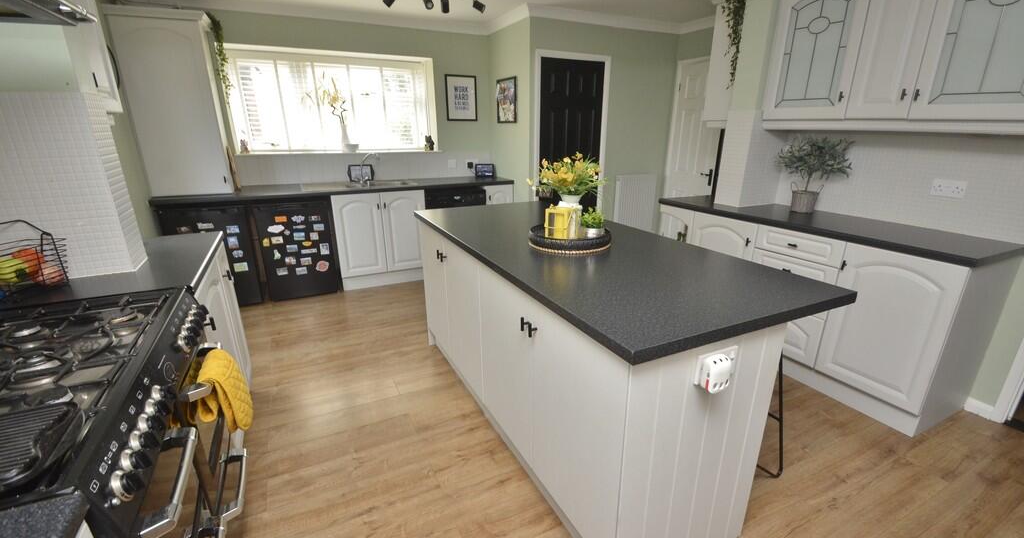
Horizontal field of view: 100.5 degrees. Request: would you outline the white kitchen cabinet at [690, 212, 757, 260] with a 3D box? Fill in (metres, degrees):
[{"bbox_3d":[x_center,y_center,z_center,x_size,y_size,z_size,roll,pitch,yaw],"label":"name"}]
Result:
[{"bbox_3d":[1.427,0.013,2.954,0.025,0.744,0.480,-9,20,-25],"label":"white kitchen cabinet"}]

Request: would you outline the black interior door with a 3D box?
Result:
[{"bbox_3d":[0.614,-1.064,4.480,0.735,2.040,0.050,-9,20,-24],"label":"black interior door"}]

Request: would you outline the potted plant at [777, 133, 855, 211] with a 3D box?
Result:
[{"bbox_3d":[1.881,-0.591,2.706,0.274,0.470,0.365,-9,20,-25],"label":"potted plant"}]

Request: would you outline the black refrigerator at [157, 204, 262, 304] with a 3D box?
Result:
[{"bbox_3d":[-2.458,-0.134,3.592,0.550,0.840,0.570,-9,20,-24],"label":"black refrigerator"}]

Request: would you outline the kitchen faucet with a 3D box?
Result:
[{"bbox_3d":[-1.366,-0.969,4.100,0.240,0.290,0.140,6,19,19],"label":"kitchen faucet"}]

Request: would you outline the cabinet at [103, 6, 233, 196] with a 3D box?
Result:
[{"bbox_3d":[-2.673,-1.289,3.421,0.558,1.343,0.345,-9,20,-25],"label":"cabinet"}]

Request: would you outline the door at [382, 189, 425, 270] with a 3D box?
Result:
[{"bbox_3d":[-0.970,-0.345,3.901,0.390,0.727,0.022,-9,20,-25],"label":"door"}]

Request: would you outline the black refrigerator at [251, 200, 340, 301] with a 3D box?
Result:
[{"bbox_3d":[-1.918,-0.215,3.837,0.550,0.840,0.570,-9,20,-24],"label":"black refrigerator"}]

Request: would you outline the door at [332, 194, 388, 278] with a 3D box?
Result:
[{"bbox_3d":[-1.325,-0.289,3.735,0.396,0.727,0.022,-9,20,-25],"label":"door"}]

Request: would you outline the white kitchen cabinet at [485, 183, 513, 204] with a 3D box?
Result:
[{"bbox_3d":[-0.252,-0.539,4.769,0.310,0.830,0.584,-9,20,-25],"label":"white kitchen cabinet"}]

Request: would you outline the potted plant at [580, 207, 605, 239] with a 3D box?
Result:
[{"bbox_3d":[0.400,-0.235,2.118,0.122,0.142,0.122,0,18,0],"label":"potted plant"}]

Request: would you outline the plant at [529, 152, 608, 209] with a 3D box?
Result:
[{"bbox_3d":[0.284,-0.355,2.084,0.345,0.391,0.325,-9,20,-25],"label":"plant"}]

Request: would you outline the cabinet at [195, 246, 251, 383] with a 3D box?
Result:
[{"bbox_3d":[-1.532,0.428,1.787,0.580,0.870,0.880,-9,20,-24],"label":"cabinet"}]

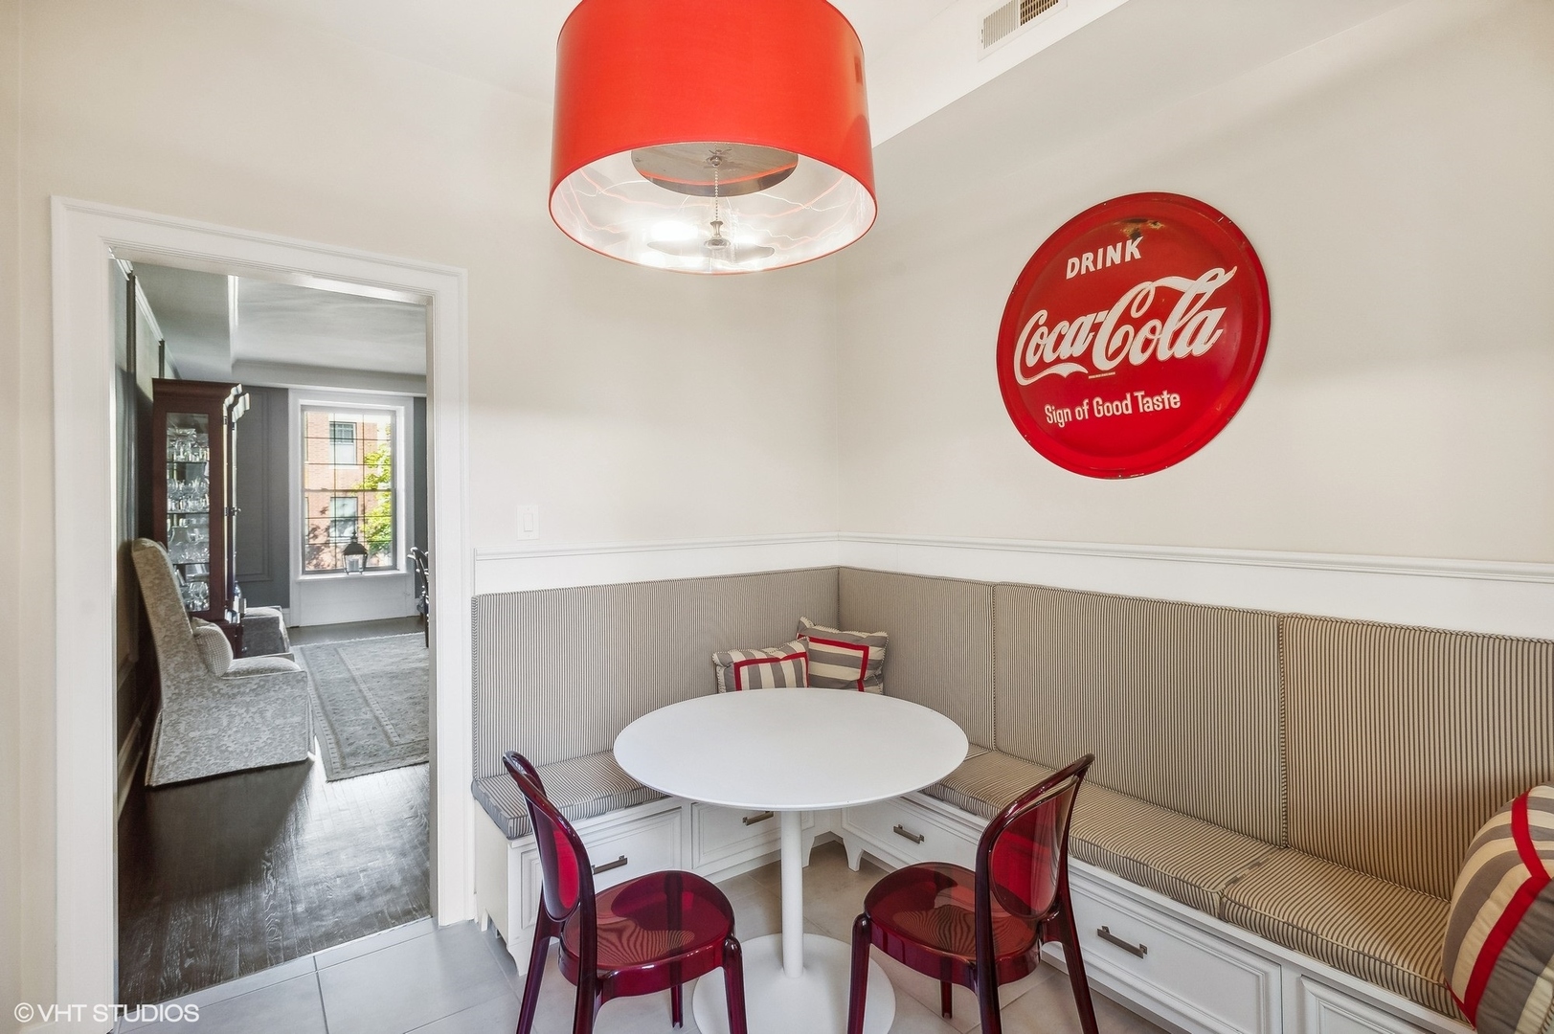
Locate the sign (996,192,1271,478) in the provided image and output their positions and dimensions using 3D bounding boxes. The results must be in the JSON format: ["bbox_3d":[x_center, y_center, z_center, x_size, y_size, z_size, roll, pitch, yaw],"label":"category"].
[{"bbox_3d":[1.084,-0.568,2.365,0.070,0.900,0.900,-3,2,-36],"label":"sign"}]

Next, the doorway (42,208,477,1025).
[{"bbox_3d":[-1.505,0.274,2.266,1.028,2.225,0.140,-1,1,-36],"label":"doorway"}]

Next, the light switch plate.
[{"bbox_3d":[-0.895,0.021,2.641,0.077,0.126,0.012,-1,1,-36],"label":"light switch plate"}]

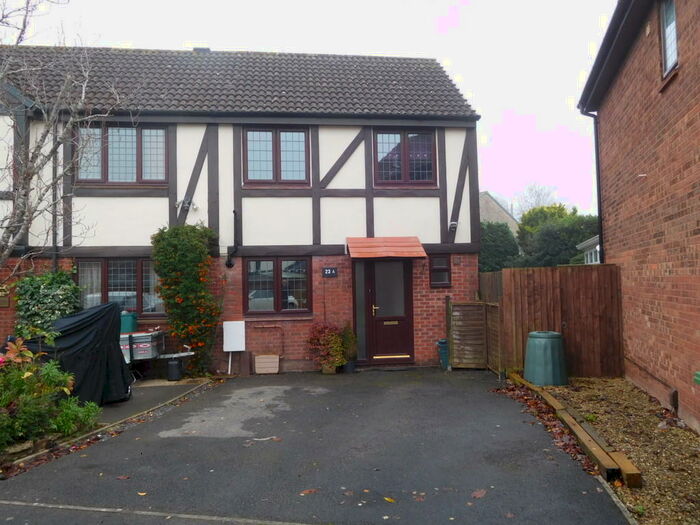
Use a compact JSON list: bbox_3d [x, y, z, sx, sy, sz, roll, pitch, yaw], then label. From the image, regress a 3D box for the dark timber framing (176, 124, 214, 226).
[{"bbox_3d":[-2.988,-1.570,9.758,0.157,2.241,0.050,17,-4,-5],"label":"dark timber framing"}]

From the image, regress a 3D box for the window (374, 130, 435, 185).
[{"bbox_3d":[1.113,-2.112,10.304,1.276,1.159,0.100,-1,-3,-6],"label":"window"}]

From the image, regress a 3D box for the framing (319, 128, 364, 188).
[{"bbox_3d":[-0.118,-2.063,10.058,0.191,1.454,0.050,37,-5,-3],"label":"framing"}]

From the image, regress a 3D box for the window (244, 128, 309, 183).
[{"bbox_3d":[-1.449,-2.077,9.941,1.291,1.149,0.090,-1,-2,-6],"label":"window"}]

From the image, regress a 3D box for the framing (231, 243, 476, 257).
[{"bbox_3d":[0.075,-0.233,9.981,4.967,0.228,0.060,-1,-2,-6],"label":"framing"}]

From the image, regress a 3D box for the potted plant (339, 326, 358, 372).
[{"bbox_3d":[-0.029,1.591,9.569,0.400,0.900,0.400,-1,-2,-6],"label":"potted plant"}]

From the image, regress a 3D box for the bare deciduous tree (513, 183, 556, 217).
[{"bbox_3d":[12.193,-1.211,32.827,3.700,8.031,3.700,-1,-2,-6],"label":"bare deciduous tree"}]

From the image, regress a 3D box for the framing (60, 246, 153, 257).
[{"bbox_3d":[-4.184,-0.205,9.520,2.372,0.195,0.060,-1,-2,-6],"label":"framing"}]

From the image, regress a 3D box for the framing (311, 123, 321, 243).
[{"bbox_3d":[-0.669,-1.519,9.959,0.158,2.365,0.050,-1,-2,-6],"label":"framing"}]

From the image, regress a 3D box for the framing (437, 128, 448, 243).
[{"bbox_3d":[1.876,-1.561,10.236,0.208,2.369,0.050,-1,-2,-6],"label":"framing"}]

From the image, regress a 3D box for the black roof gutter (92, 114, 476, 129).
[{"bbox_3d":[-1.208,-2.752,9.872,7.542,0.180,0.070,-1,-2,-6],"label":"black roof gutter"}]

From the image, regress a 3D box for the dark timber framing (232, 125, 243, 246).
[{"bbox_3d":[-2.175,-1.505,9.832,0.165,2.359,0.050,-1,-2,-6],"label":"dark timber framing"}]

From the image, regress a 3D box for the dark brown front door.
[{"bbox_3d":[0.791,0.968,10.163,0.965,2.064,0.090,-1,-3,-6],"label":"dark brown front door"}]

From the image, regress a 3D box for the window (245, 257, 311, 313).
[{"bbox_3d":[-1.407,0.446,9.900,1.311,1.149,0.090,-1,-2,-6],"label":"window"}]

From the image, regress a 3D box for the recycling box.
[{"bbox_3d":[-3.642,1.485,8.831,0.750,0.550,0.550,0,-3,-21],"label":"recycling box"}]

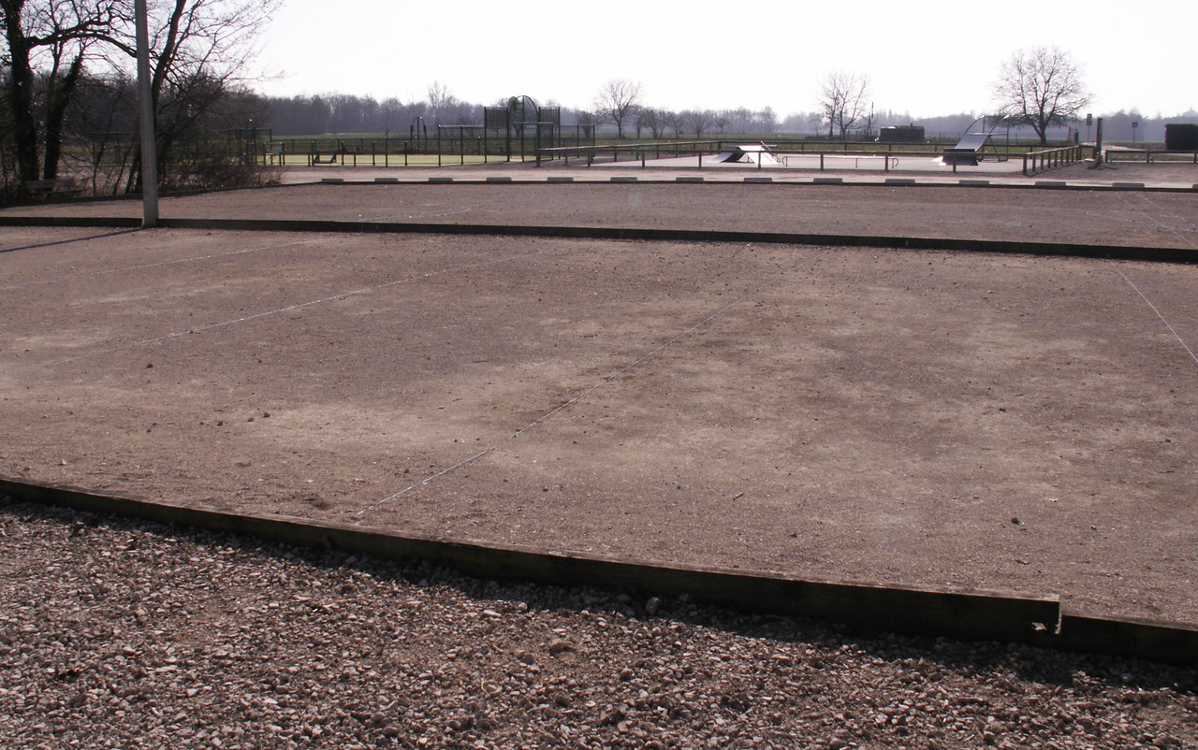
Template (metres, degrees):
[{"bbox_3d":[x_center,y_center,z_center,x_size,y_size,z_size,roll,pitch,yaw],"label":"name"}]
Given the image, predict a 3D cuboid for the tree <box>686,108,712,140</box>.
[{"bbox_3d":[16.672,-41.633,200.710,3.911,5.162,3.911,0,11,0],"label":"tree"}]

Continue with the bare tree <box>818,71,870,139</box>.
[{"bbox_3d":[44.372,-48.919,219.606,9.544,12.255,9.544,0,11,0],"label":"bare tree"}]

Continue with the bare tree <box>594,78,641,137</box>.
[{"bbox_3d":[3.172,-44.069,200.232,7.803,9.822,7.803,0,11,0],"label":"bare tree"}]

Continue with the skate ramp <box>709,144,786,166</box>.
[{"bbox_3d":[7.640,-11.512,62.959,3.900,1.060,2.600,2,12,10],"label":"skate ramp"}]

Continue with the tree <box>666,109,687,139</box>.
[{"bbox_3d":[12.795,-41.598,200.722,3.610,4.632,3.610,0,11,0],"label":"tree"}]

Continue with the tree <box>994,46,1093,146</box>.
[{"bbox_3d":[55.143,-34.758,151.039,11.767,12.110,11.767,0,11,0],"label":"tree"}]

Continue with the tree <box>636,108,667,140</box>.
[{"bbox_3d":[8.761,-41.783,200.689,4.813,5.465,4.813,0,11,0],"label":"tree"}]

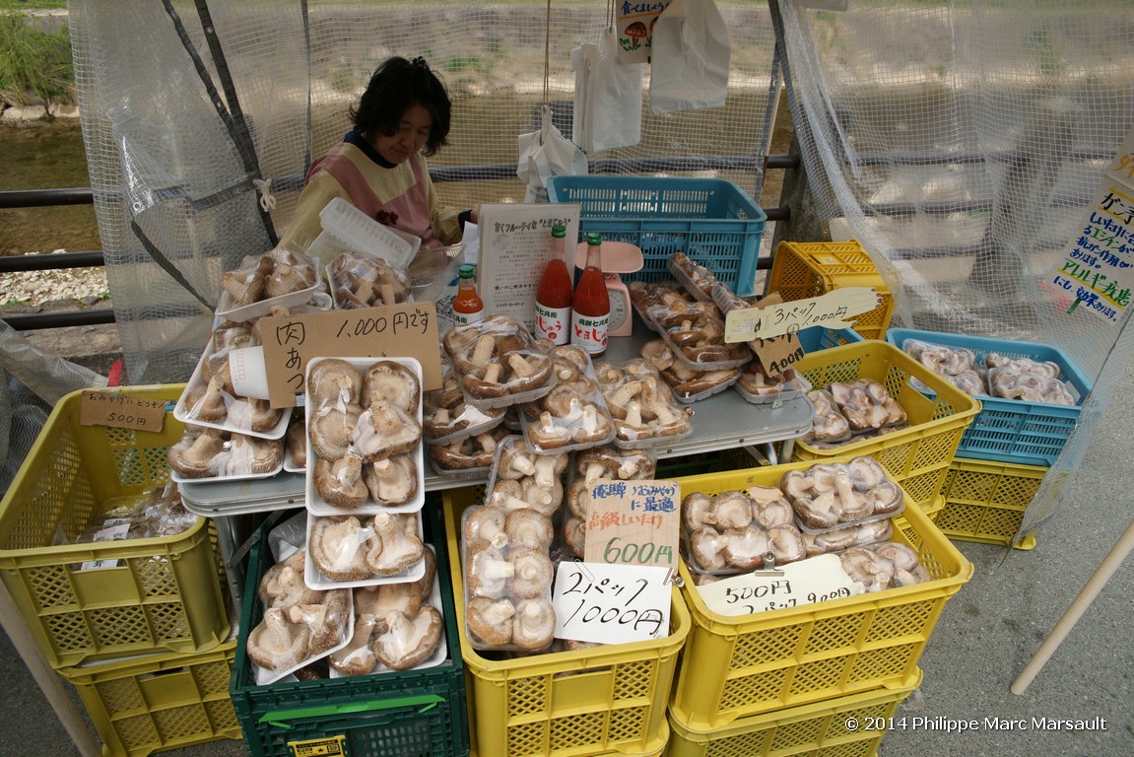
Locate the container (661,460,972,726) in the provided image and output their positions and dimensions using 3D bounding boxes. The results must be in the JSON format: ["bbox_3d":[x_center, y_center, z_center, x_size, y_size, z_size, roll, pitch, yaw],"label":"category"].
[{"bbox_3d":[0.429,0.409,1.489,0.520,0.303,0.363,-6,33,-12],"label":"container"}]

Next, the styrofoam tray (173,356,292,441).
[{"bbox_3d":[-0.585,-0.004,1.390,0.187,0.068,0.245,12,46,-10],"label":"styrofoam tray"}]

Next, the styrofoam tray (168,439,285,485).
[{"bbox_3d":[-0.606,0.095,1.400,0.187,0.070,0.240,-4,33,-10],"label":"styrofoam tray"}]

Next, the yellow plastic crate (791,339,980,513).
[{"bbox_3d":[0.644,0.158,1.827,0.520,0.303,0.363,-12,35,-21],"label":"yellow plastic crate"}]

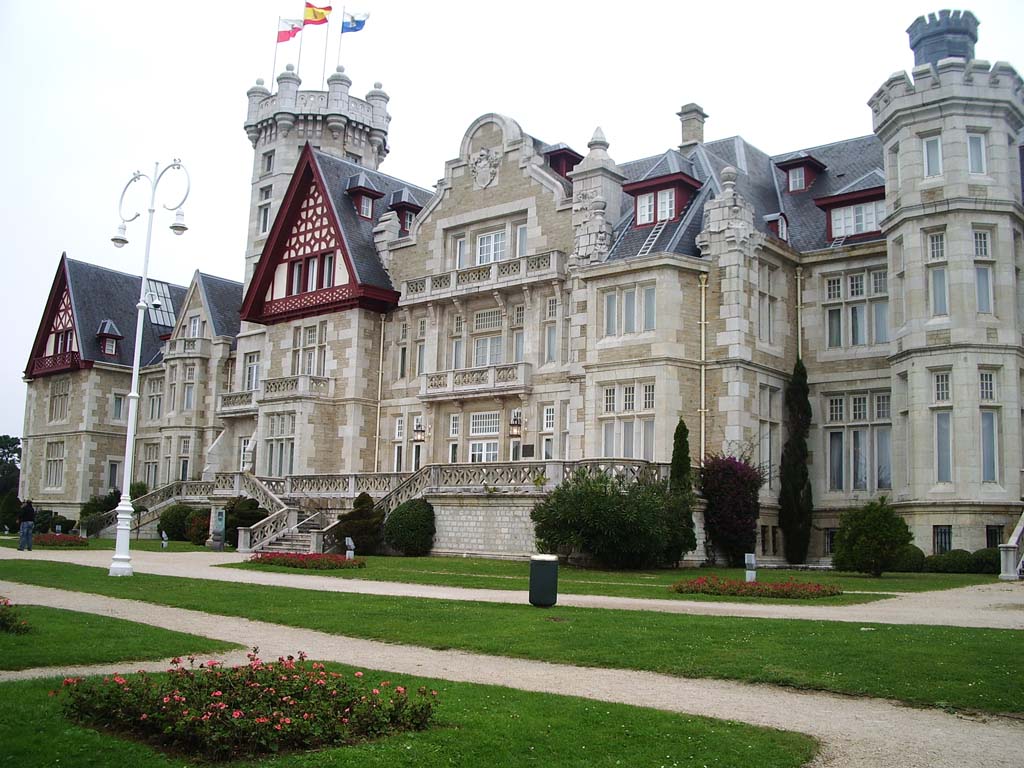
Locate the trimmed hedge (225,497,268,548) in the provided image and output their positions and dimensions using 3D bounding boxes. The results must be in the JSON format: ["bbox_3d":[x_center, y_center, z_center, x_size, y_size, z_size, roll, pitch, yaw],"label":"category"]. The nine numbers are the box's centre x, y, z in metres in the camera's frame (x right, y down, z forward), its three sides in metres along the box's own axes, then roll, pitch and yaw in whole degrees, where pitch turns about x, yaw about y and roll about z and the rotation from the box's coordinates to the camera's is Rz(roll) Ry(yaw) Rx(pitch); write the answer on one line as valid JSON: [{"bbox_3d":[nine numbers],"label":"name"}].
[{"bbox_3d":[-11.742,6.149,45.965,2.000,2.350,2.000,-5,-11,40],"label":"trimmed hedge"}]

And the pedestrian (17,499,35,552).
[{"bbox_3d":[-16.304,4.752,34.700,0.550,1.720,0.380,7,-10,-33],"label":"pedestrian"}]

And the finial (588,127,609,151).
[{"bbox_3d":[3.530,-10.009,42.231,0.800,1.030,0.800,2,-8,0],"label":"finial"}]

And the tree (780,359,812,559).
[{"bbox_3d":[10.049,2.712,36.700,1.200,7.300,1.200,-5,-11,40],"label":"tree"}]

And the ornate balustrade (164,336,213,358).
[{"bbox_3d":[-20.388,-2.013,64.289,3.400,1.330,1.400,-5,-11,40],"label":"ornate balustrade"}]

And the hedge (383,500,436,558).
[{"bbox_3d":[-3.831,5.345,38.700,1.850,2.100,1.850,2,-8,0],"label":"hedge"}]

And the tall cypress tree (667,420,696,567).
[{"bbox_3d":[5.295,3.306,32.466,0.940,4.610,0.940,2,-8,0],"label":"tall cypress tree"}]

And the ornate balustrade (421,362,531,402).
[{"bbox_3d":[-1.632,-0.026,45.237,5.600,1.200,1.050,-5,-11,40],"label":"ornate balustrade"}]

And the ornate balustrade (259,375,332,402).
[{"bbox_3d":[-11.565,0.409,55.532,4.100,1.280,1.550,-5,-11,40],"label":"ornate balustrade"}]

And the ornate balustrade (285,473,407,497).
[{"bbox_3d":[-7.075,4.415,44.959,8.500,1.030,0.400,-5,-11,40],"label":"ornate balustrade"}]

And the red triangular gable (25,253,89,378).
[{"bbox_3d":[-32.531,-5.220,75.858,8.800,9.000,1.200,-5,-11,40],"label":"red triangular gable"}]

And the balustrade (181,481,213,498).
[{"bbox_3d":[-18.529,6.263,61.000,3.300,1.050,0.350,-5,-11,40],"label":"balustrade"}]

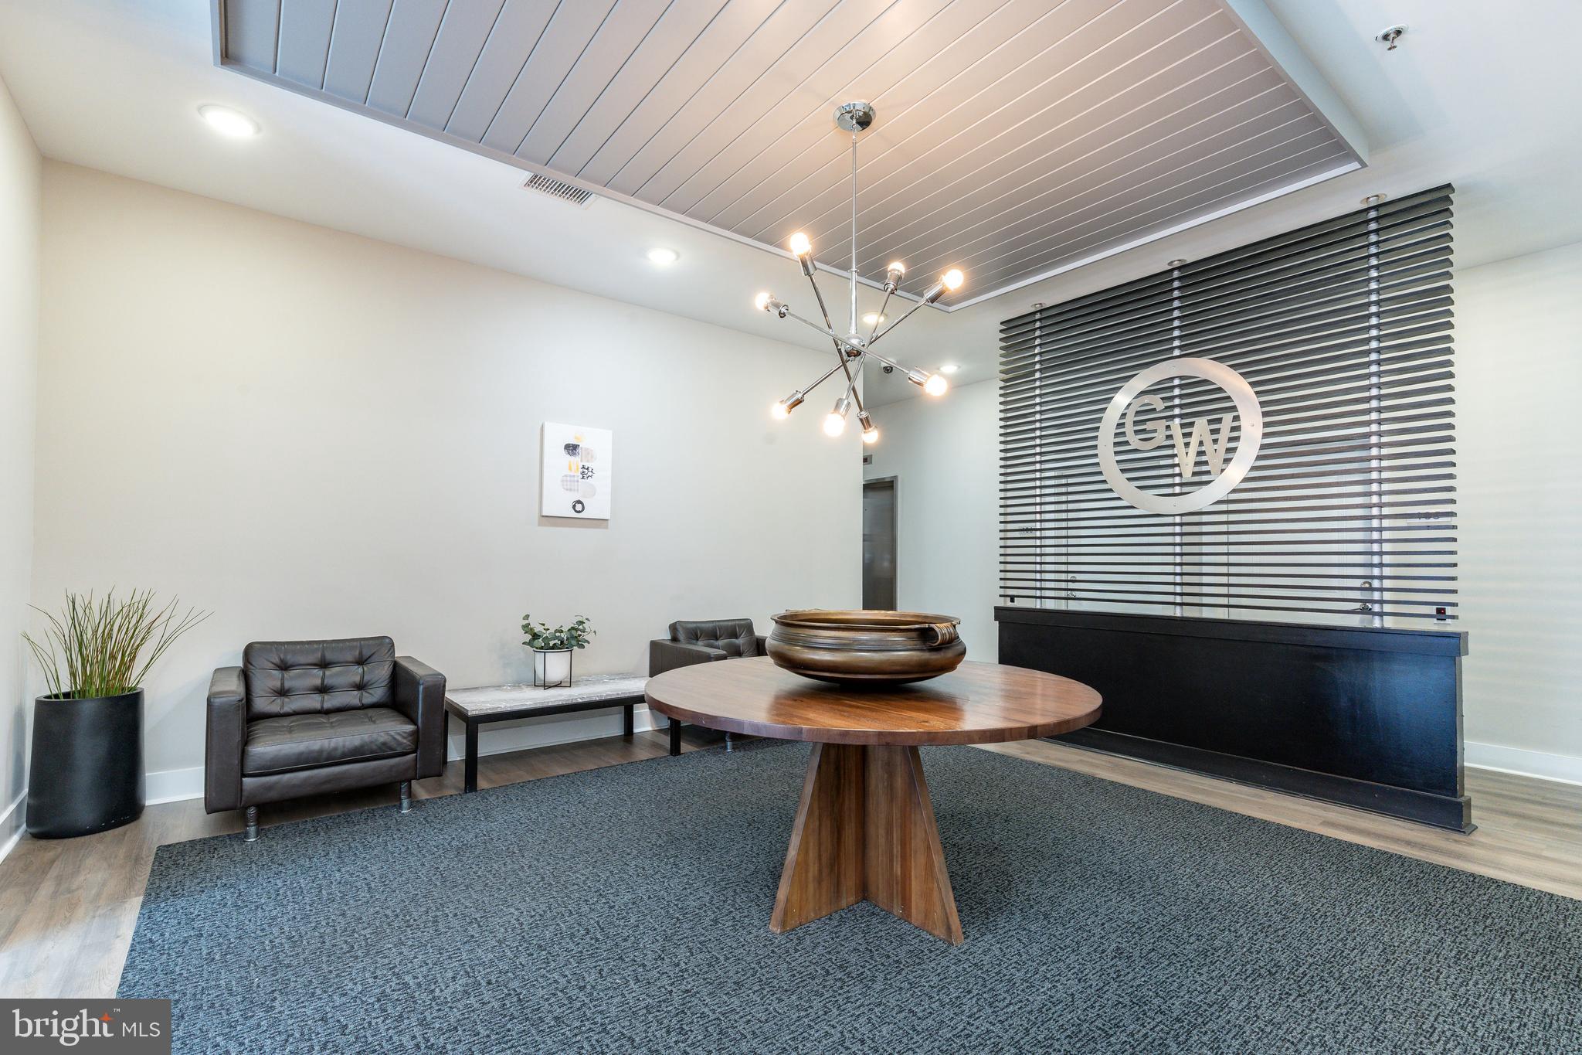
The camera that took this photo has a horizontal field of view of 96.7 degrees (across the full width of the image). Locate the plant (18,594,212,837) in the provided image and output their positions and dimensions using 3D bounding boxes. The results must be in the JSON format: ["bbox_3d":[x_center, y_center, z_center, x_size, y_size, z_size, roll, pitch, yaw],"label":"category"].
[{"bbox_3d":[-2.974,0.795,3.109,0.610,1.050,0.520,3,-4,-37],"label":"plant"}]

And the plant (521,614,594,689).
[{"bbox_3d":[-1.464,0.775,4.374,0.390,0.425,0.340,3,-4,-37],"label":"plant"}]

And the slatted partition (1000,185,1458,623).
[{"bbox_3d":[2.314,-0.547,4.232,0.100,2.020,2.485,3,-4,-37],"label":"slatted partition"}]

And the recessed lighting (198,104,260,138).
[{"bbox_3d":[-2.347,-1.686,2.939,0.210,0.030,0.210,3,-4,-37],"label":"recessed lighting"}]

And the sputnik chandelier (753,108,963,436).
[{"bbox_3d":[0.251,-0.977,2.731,0.740,1.290,0.740,3,-4,-37],"label":"sputnik chandelier"}]

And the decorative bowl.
[{"bbox_3d":[0.282,0.433,2.537,0.720,0.235,0.720,1,-3,0],"label":"decorative bowl"}]

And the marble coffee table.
[{"bbox_3d":[-1.360,1.186,4.228,1.220,0.410,0.650,3,-4,-37],"label":"marble coffee table"}]

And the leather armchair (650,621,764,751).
[{"bbox_3d":[-0.379,1.039,4.860,0.885,0.785,0.855,3,-4,-37],"label":"leather armchair"}]

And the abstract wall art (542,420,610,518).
[{"bbox_3d":[-1.407,-0.369,4.670,0.464,0.611,0.035,3,-4,-37],"label":"abstract wall art"}]

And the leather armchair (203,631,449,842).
[{"bbox_3d":[-2.255,0.950,3.423,0.885,0.785,0.870,3,-4,-37],"label":"leather armchair"}]

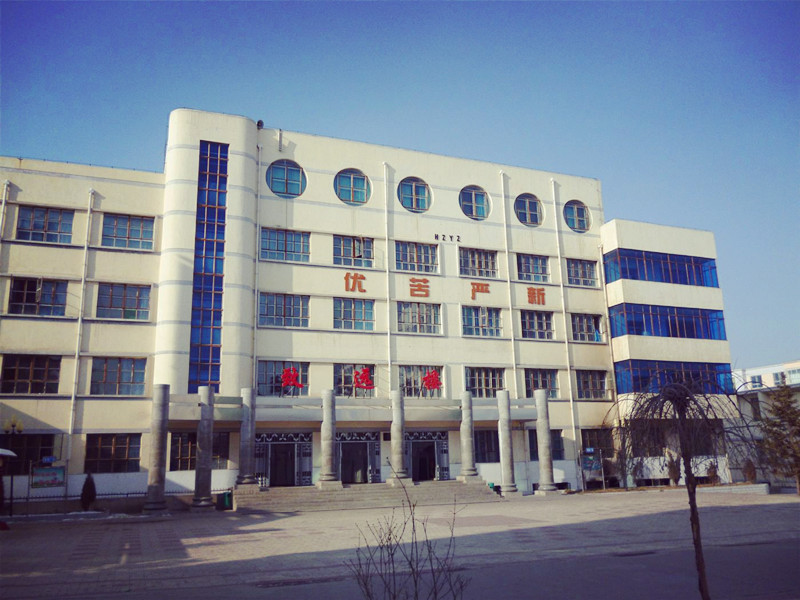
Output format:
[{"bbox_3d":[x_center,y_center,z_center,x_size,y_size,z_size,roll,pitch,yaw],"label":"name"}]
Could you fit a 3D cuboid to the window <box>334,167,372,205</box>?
[{"bbox_3d":[-2.613,-6.374,36.620,2.290,2.270,0.200,4,-15,-21],"label":"window"}]

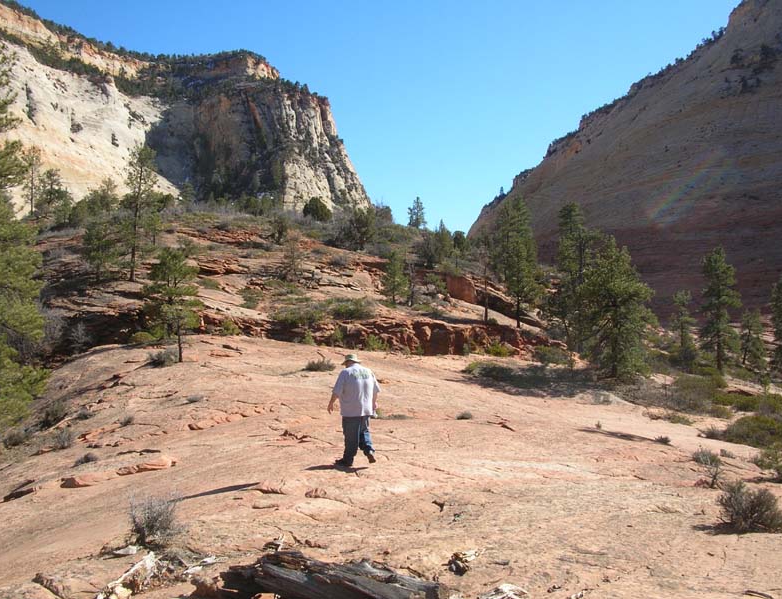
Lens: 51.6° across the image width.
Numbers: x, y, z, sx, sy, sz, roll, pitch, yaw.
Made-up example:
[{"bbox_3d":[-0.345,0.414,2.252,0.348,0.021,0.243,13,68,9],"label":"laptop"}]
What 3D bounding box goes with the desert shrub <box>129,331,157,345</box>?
[{"bbox_3d":[-9.837,1.504,32.000,1.029,0.610,0.875,0,-2,0],"label":"desert shrub"}]

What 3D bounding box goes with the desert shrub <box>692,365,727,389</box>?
[{"bbox_3d":[14.578,3.524,37.000,1.598,1.076,1.565,0,-3,0],"label":"desert shrub"}]

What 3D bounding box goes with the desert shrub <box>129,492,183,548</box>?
[{"bbox_3d":[-2.127,1.987,7.300,0.491,0.478,0.480,0,-3,0],"label":"desert shrub"}]

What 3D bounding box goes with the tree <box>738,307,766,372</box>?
[{"bbox_3d":[22.359,2.536,50.000,1.576,3.919,1.576,-1,-3,24],"label":"tree"}]

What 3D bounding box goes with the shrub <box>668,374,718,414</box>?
[{"bbox_3d":[9.697,3.055,26.000,1.576,1.274,1.418,-1,-3,20],"label":"shrub"}]

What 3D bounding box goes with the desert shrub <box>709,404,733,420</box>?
[{"bbox_3d":[9.812,3.355,24.000,0.698,0.470,0.628,-1,-3,22],"label":"desert shrub"}]

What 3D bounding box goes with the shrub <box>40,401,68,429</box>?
[{"bbox_3d":[-8.141,2.774,19.500,0.662,0.669,0.596,1,-3,-23],"label":"shrub"}]

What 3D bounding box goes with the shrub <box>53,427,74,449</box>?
[{"bbox_3d":[-6.664,2.817,16.500,0.449,0.449,0.413,0,-2,0],"label":"shrub"}]

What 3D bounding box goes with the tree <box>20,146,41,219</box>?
[{"bbox_3d":[-32.019,-10.599,72.000,1.781,6.413,1.639,0,-2,0],"label":"tree"}]

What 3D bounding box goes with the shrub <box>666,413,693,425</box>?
[{"bbox_3d":[7.520,3.091,21.000,0.675,0.296,0.540,0,-2,0],"label":"shrub"}]

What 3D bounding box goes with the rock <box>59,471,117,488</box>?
[{"bbox_3d":[-4.280,2.538,11.400,0.790,0.203,0.474,0,-2,0],"label":"rock"}]

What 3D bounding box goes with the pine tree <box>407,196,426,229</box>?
[{"bbox_3d":[3.312,-11.300,105.000,2.291,4.115,2.291,0,-3,2],"label":"pine tree"}]

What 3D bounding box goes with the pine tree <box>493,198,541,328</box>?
[{"bbox_3d":[6.986,-2.060,45.000,2.509,7.274,2.509,0,-3,9],"label":"pine tree"}]

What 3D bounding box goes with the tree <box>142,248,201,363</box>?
[{"bbox_3d":[-7.331,0.200,27.000,2.004,3.808,1.844,0,-2,0],"label":"tree"}]

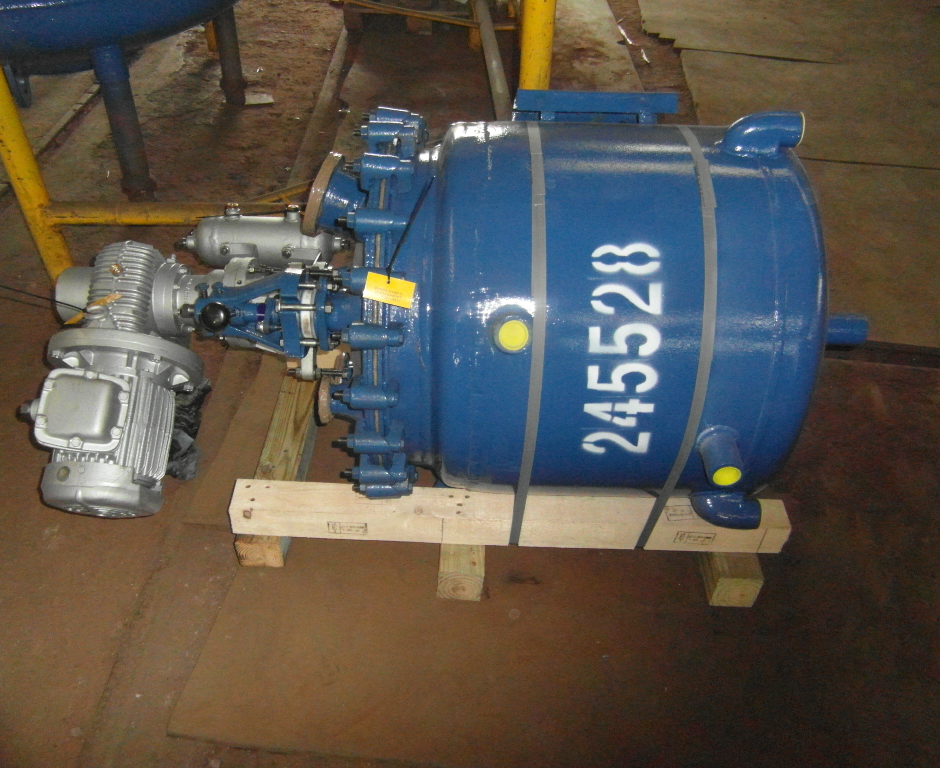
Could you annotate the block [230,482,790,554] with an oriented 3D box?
[{"bbox_3d":[0.086,0.280,1.495,1.149,0.082,0.078,2,41,-1],"label":"block"}]

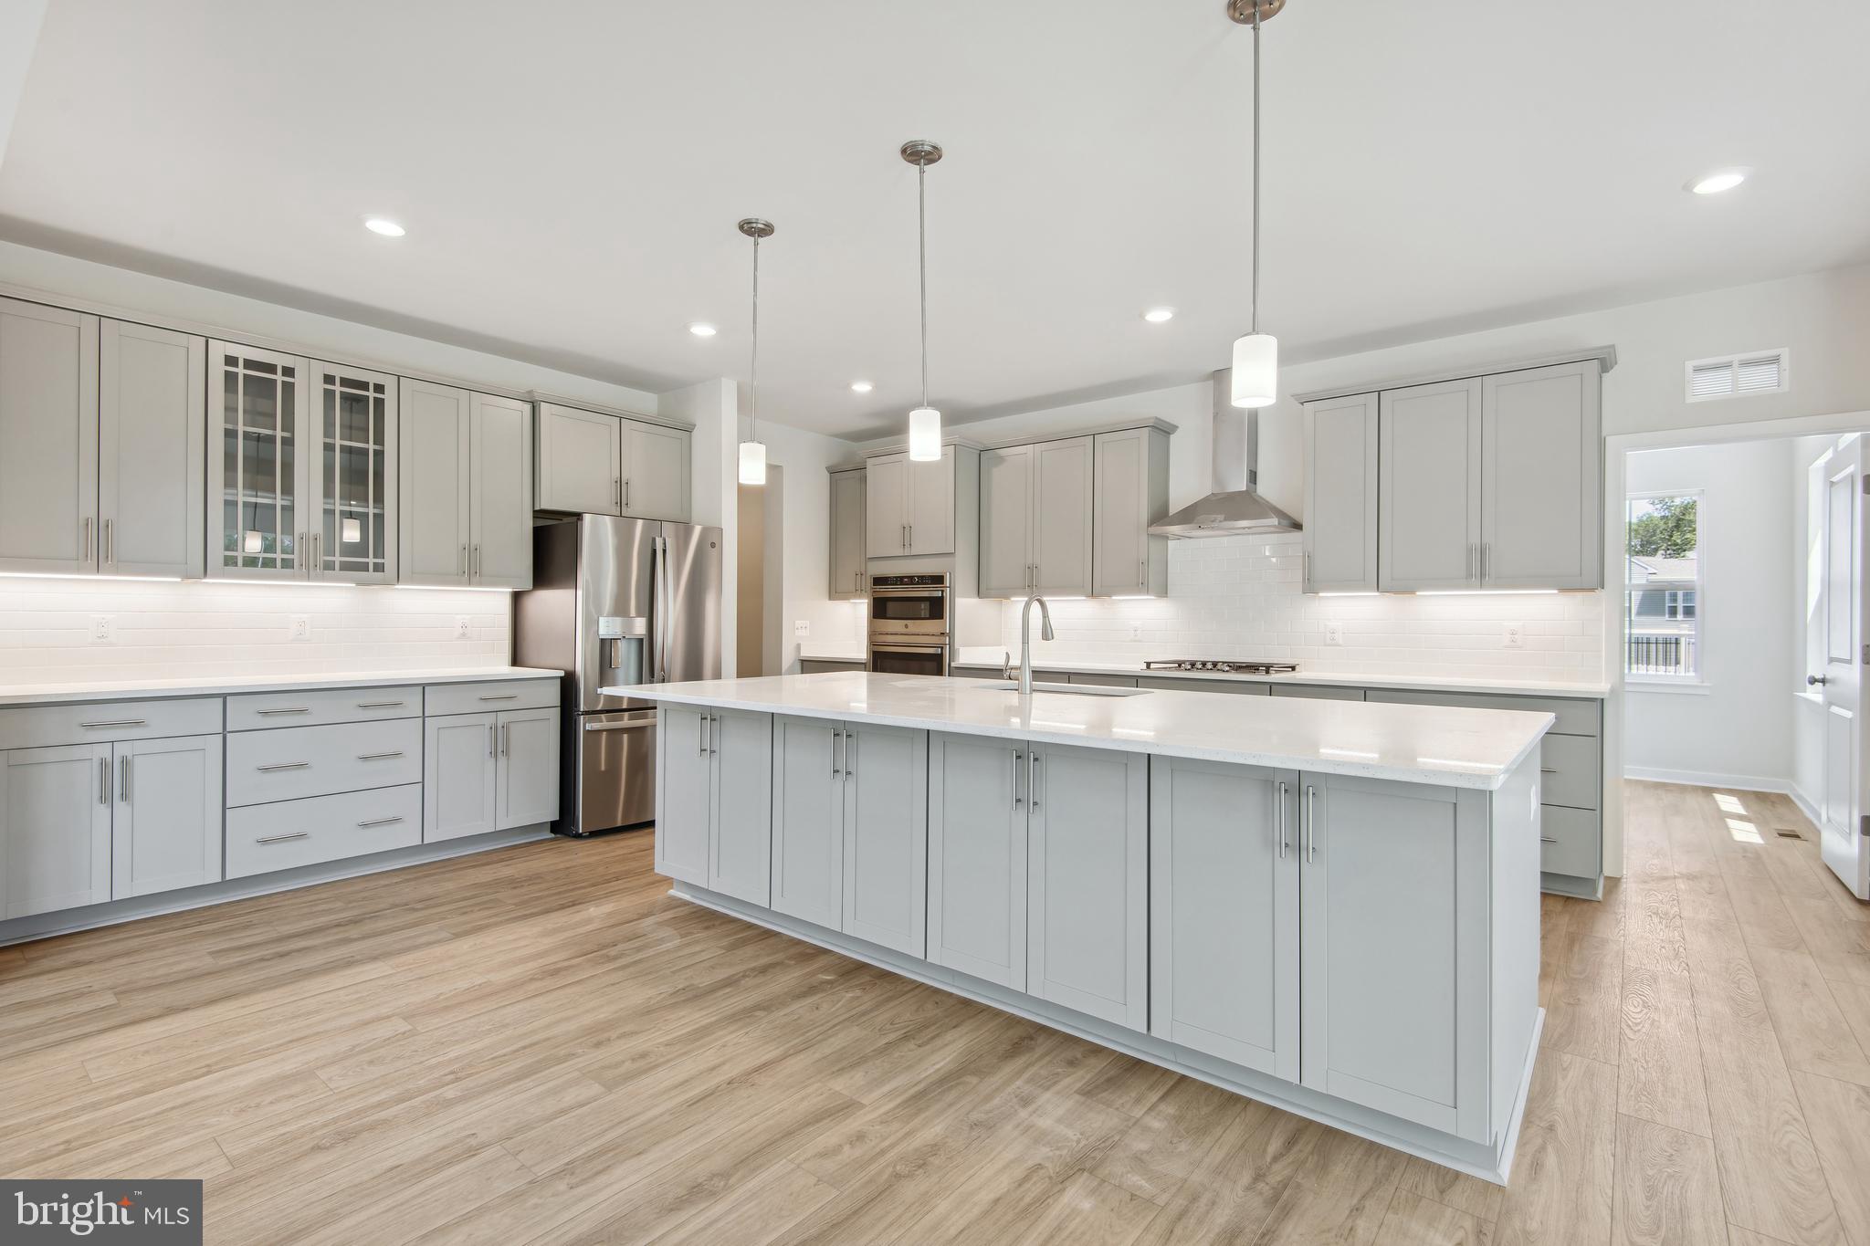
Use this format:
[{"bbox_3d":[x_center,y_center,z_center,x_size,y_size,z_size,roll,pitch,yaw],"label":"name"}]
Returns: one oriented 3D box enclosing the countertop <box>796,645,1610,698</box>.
[{"bbox_3d":[1.080,0.306,5.371,5.085,0.045,0.645,0,0,38],"label":"countertop"}]

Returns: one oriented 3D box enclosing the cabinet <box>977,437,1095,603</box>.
[{"bbox_3d":[0.772,-0.700,5.826,0.900,1.065,0.320,0,0,38],"label":"cabinet"}]

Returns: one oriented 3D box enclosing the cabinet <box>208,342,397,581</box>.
[{"bbox_3d":[-3.107,-0.724,4.067,0.327,1.065,0.752,0,0,40],"label":"cabinet"}]

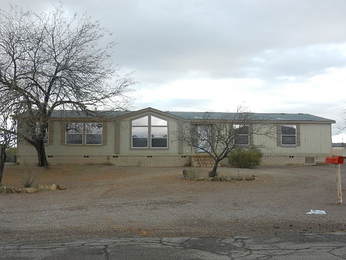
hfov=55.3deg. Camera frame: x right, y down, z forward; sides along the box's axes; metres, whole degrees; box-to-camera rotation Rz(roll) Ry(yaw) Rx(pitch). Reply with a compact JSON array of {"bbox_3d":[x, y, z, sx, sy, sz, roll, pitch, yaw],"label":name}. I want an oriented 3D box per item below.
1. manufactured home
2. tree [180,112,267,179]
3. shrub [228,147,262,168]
[{"bbox_3d":[0.383,0.745,28.308,23.510,4.400,8.500,0,-3,-6],"label":"manufactured home"},{"bbox_3d":[2.403,0.641,15.400,4.000,3.200,3.700,0,-3,-6],"label":"tree"},{"bbox_3d":[5.117,1.941,23.300,2.300,1.500,2.100,0,-3,-6],"label":"shrub"}]

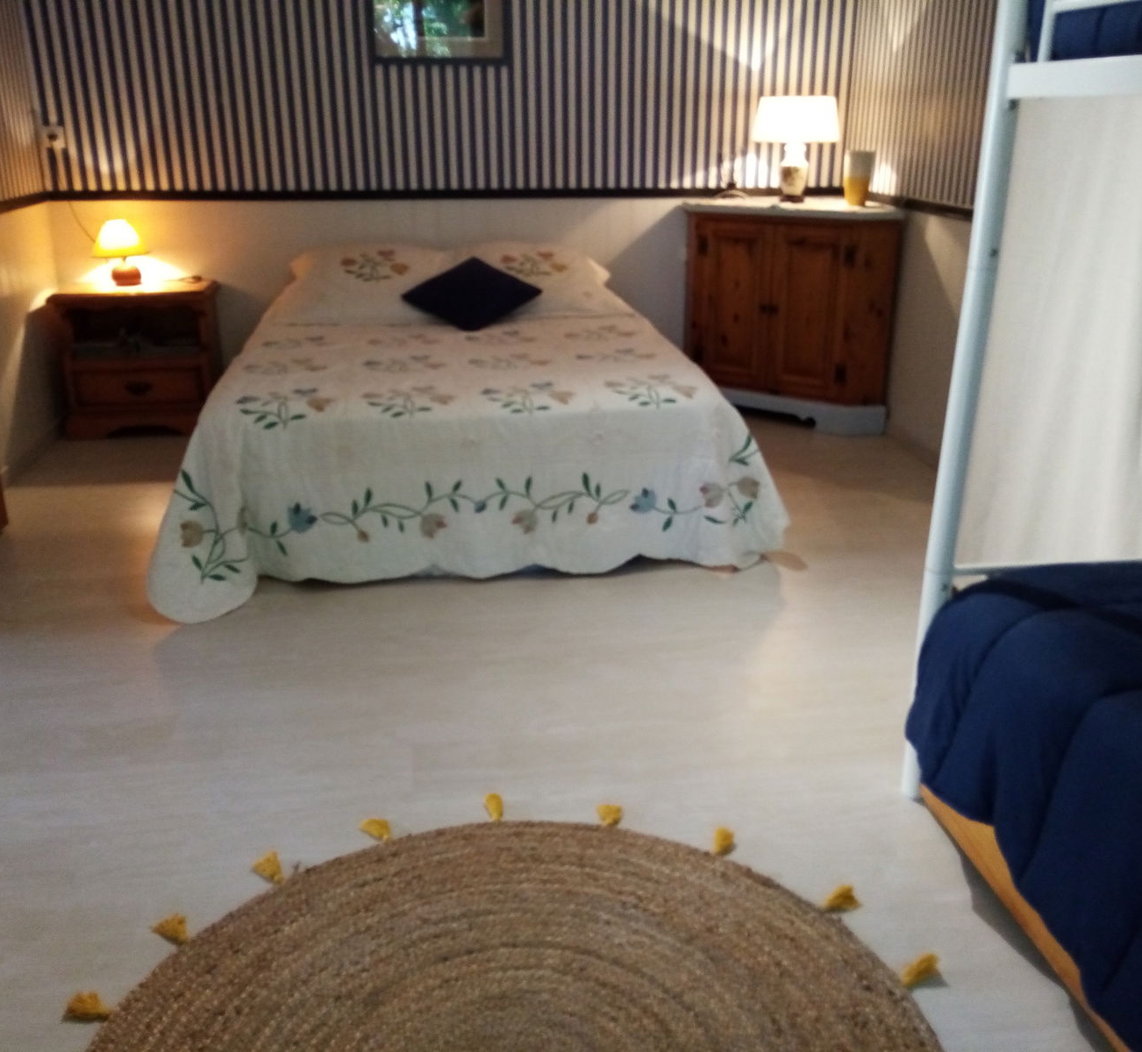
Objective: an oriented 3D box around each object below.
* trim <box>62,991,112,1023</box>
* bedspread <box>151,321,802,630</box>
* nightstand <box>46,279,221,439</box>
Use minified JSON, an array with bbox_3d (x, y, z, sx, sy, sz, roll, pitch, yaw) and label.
[{"bbox_3d":[-0.682,0.675,1.485,0.063,0.024,0.048,0,20,0],"label":"trim"},{"bbox_3d":[-0.351,-0.365,3.618,1.650,0.490,1.850,-4,21,-10],"label":"bedspread"},{"bbox_3d":[-1.783,-0.700,4.392,0.580,0.570,0.370,-4,21,-10],"label":"nightstand"}]

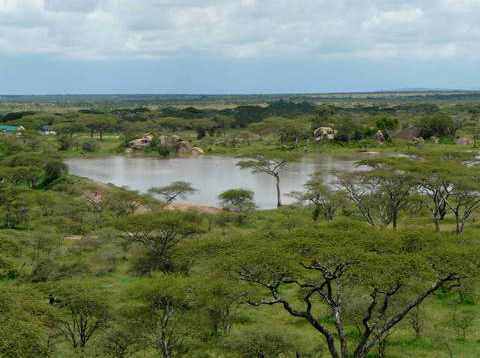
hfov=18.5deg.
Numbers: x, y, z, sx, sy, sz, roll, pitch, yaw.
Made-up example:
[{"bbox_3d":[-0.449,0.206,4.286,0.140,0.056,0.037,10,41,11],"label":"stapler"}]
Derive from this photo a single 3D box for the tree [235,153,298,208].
[{"bbox_3d":[4.069,0.079,218.145,9.210,8.330,8.290,0,3,1],"label":"tree"}]

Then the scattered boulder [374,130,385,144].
[{"bbox_3d":[41.476,-12.636,437.000,2.940,4.080,3.000,0,3,0],"label":"scattered boulder"}]

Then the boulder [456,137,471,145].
[{"bbox_3d":[71.543,-12.035,470.447,4.460,2.500,3.570,0,3,9],"label":"boulder"}]

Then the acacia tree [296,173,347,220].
[{"bbox_3d":[10.761,2.446,194.103,6.610,6.350,5.950,0,3,3],"label":"acacia tree"}]

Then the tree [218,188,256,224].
[{"bbox_3d":[-0.336,3.458,191.674,4.960,4.710,4.710,0,3,0],"label":"tree"}]

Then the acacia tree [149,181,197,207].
[{"bbox_3d":[-9.774,2.243,212.561,6.950,3.770,6.250,0,3,-3],"label":"acacia tree"}]

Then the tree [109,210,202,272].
[{"bbox_3d":[-7.809,5.998,138.751,8.510,5.880,8.080,0,3,-3],"label":"tree"}]

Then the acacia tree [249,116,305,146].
[{"bbox_3d":[11.787,-15.676,475.145,18.110,9.700,14.490,0,3,1],"label":"acacia tree"}]

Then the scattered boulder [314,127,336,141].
[{"bbox_3d":[29.978,-15.654,515.370,7.670,4.810,6.140,0,3,3],"label":"scattered boulder"}]

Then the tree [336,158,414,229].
[{"bbox_3d":[16.820,1.806,182.379,9.690,8.950,8.720,0,3,5],"label":"tree"}]

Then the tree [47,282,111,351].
[{"bbox_3d":[-10.609,9.071,96.932,4.090,4.650,3.890,-1,3,-6],"label":"tree"}]

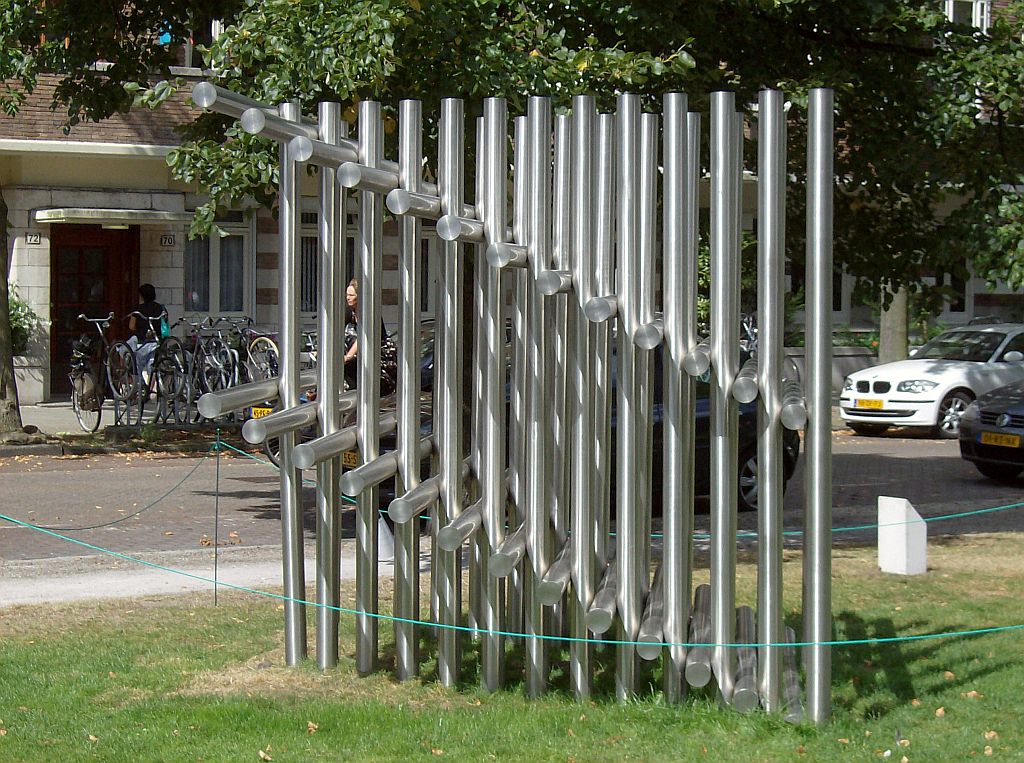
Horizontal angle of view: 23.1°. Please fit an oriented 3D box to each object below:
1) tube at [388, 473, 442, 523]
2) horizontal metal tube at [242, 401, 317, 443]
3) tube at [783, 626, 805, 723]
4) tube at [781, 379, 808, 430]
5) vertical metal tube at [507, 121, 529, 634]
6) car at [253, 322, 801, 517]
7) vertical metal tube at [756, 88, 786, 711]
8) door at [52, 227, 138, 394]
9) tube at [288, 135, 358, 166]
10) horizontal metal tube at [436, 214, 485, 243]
[{"bbox_3d":[-0.330,0.457,11.338,0.100,0.100,2.500,0,3,5],"label":"tube"},{"bbox_3d":[-1.036,0.168,13.012,0.114,0.114,2.915,1,3,6],"label":"horizontal metal tube"},{"bbox_3d":[1.247,1.314,11.235,0.100,0.100,2.500,0,3,5],"label":"tube"},{"bbox_3d":[1.248,0.084,11.343,0.102,0.102,2.500,0,3,5],"label":"tube"},{"bbox_3d":[0.050,-0.015,13.943,0.114,2.904,0.114,1,3,0],"label":"vertical metal tube"},{"bbox_3d":[0.413,0.335,21.171,4.200,1.460,1.730,-1,3,-36],"label":"car"},{"bbox_3d":[1.081,0.082,10.465,0.102,2.605,0.102,1,3,5],"label":"vertical metal tube"},{"bbox_3d":[-5.777,-0.988,34.630,1.296,2.413,0.120,-1,3,-32],"label":"door"},{"bbox_3d":[-0.816,-1.129,12.937,0.114,0.114,2.915,1,3,6],"label":"tube"},{"bbox_3d":[-0.144,-0.692,11.652,0.102,0.102,2.550,1,3,5],"label":"horizontal metal tube"}]

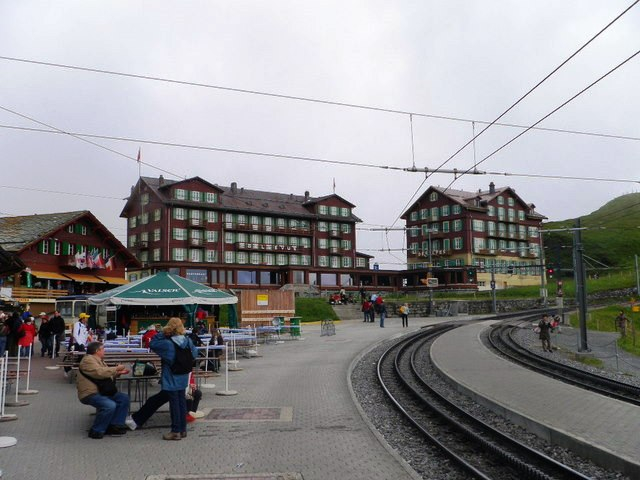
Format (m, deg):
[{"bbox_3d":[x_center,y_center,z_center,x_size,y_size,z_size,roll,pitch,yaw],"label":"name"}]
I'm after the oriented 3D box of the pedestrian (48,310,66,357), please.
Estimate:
[{"bbox_3d":[-10.141,3.644,24.999,0.600,1.752,0.400,1,-7,-14],"label":"pedestrian"}]

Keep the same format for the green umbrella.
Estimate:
[{"bbox_3d":[-8.573,2.628,35.000,8.032,1.837,8.032,-1,-6,0],"label":"green umbrella"}]

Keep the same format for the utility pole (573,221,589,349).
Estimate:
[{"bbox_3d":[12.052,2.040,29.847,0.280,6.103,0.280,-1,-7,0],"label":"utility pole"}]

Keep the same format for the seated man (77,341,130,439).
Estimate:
[{"bbox_3d":[-3.102,2.142,9.318,0.800,1.340,0.580,0,-6,-10],"label":"seated man"}]

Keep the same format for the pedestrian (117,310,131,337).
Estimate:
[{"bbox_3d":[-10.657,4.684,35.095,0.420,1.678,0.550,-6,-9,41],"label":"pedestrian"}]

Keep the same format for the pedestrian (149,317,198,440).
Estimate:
[{"bbox_3d":[-2.042,1.923,9.034,0.580,1.668,0.500,3,-7,-30],"label":"pedestrian"}]

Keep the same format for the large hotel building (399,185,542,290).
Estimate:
[{"bbox_3d":[29.486,0.345,122.321,25.700,18.269,16.200,4,-7,-39],"label":"large hotel building"}]

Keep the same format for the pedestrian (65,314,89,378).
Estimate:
[{"bbox_3d":[-6.783,2.921,18.100,0.600,1.753,0.520,-1,-7,6],"label":"pedestrian"}]

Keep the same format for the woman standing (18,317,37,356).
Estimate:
[{"bbox_3d":[-11.199,3.732,24.878,0.500,1.550,0.400,-2,-6,11],"label":"woman standing"}]

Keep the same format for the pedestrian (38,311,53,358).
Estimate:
[{"bbox_3d":[-10.737,3.744,25.292,0.530,1.629,0.380,1,-7,-16],"label":"pedestrian"}]

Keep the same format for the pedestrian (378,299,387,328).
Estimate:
[{"bbox_3d":[3.989,4.695,41.101,0.420,1.786,0.500,2,-7,-22],"label":"pedestrian"}]

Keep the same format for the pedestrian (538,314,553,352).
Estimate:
[{"bbox_3d":[10.244,4.251,29.396,0.580,1.696,0.420,1,-7,-14],"label":"pedestrian"}]

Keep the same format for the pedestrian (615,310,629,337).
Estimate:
[{"bbox_3d":[19.148,5.351,41.096,0.620,1.688,0.450,-3,-7,20],"label":"pedestrian"}]

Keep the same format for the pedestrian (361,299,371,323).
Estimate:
[{"bbox_3d":[3.440,5.268,48.086,0.500,1.712,0.380,-2,-6,11],"label":"pedestrian"}]

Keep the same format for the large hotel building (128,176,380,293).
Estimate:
[{"bbox_3d":[-11.054,0.232,112.432,42.500,17.555,19.300,4,-7,-39],"label":"large hotel building"}]

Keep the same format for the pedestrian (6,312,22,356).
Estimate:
[{"bbox_3d":[-11.718,3.632,24.886,0.520,1.697,0.400,0,-6,-6],"label":"pedestrian"}]

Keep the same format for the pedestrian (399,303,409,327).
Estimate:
[{"bbox_3d":[5.926,5.376,46.086,0.450,1.697,0.480,4,-7,-37],"label":"pedestrian"}]

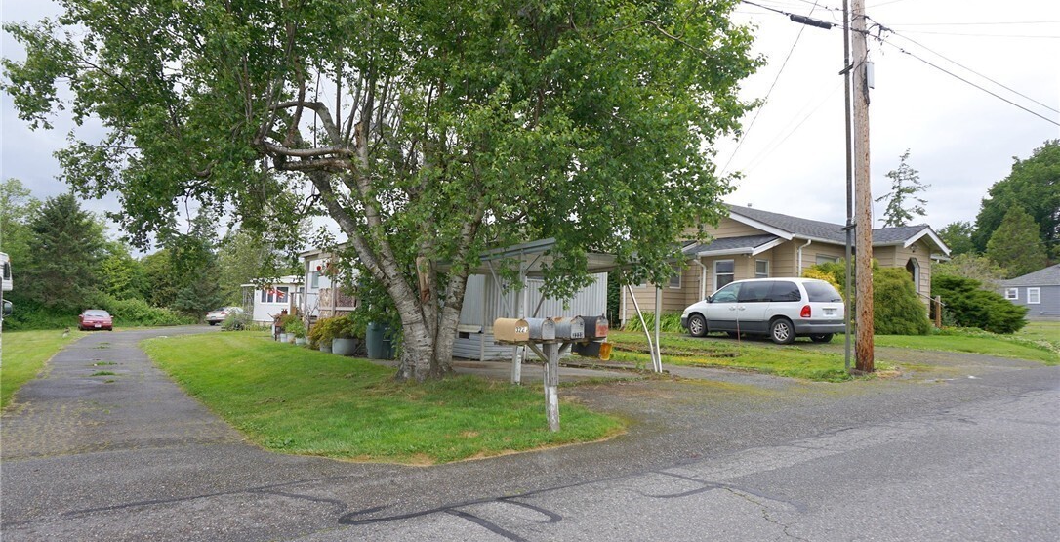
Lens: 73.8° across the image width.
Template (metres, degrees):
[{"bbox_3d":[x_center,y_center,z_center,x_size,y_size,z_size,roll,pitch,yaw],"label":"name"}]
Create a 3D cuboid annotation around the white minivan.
[{"bbox_3d":[6.660,1.140,20.780,1.920,1.750,4.780,2,-2,-34],"label":"white minivan"}]

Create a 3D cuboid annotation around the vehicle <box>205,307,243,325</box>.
[{"bbox_3d":[-23.614,3.543,56.054,1.780,1.400,4.700,1,-3,9],"label":"vehicle"}]

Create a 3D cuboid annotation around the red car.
[{"bbox_3d":[-27.331,3.020,44.390,1.800,1.290,4.650,3,-3,-36],"label":"red car"}]

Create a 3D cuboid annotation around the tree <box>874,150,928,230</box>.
[{"bbox_3d":[27.272,-2.407,52.000,4.600,13.200,4.600,5,-4,-36],"label":"tree"}]

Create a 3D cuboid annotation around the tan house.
[{"bbox_3d":[10.383,-0.011,27.775,11.600,4.750,8.800,5,-4,-36],"label":"tan house"}]

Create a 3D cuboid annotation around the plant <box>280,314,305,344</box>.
[{"bbox_3d":[-7.975,1.965,23.700,0.830,0.980,0.830,5,-4,-36],"label":"plant"}]

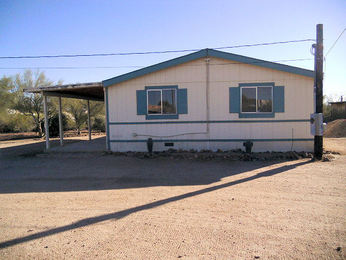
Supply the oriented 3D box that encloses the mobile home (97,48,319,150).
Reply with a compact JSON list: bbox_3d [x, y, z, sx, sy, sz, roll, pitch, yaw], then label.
[{"bbox_3d":[2.200,-1.482,16.727,8.400,3.900,13.000,-1,3,8],"label":"mobile home"}]

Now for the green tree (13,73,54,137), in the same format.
[{"bbox_3d":[-10.155,-1.915,19.521,3.100,4.900,3.100,-1,3,8],"label":"green tree"}]

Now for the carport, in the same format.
[{"bbox_3d":[-3.932,-0.716,14.967,3.500,2.750,7.800,-1,3,8],"label":"carport"}]

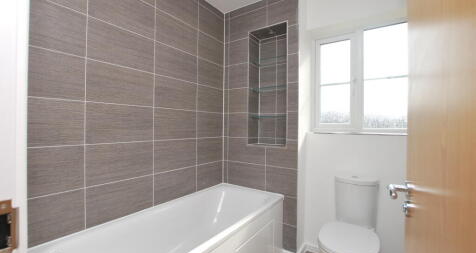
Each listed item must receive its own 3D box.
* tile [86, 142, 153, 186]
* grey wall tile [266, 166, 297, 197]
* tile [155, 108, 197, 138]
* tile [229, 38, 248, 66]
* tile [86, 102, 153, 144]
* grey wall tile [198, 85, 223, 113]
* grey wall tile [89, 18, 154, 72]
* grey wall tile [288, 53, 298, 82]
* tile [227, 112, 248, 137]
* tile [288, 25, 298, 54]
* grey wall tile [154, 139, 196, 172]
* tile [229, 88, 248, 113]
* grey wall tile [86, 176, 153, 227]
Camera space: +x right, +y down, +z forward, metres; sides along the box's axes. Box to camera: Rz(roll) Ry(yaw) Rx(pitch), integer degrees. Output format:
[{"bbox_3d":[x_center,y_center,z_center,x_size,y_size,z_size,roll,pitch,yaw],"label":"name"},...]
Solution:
[{"bbox_3d":[-0.765,0.231,1.324,0.010,0.247,0.417,0,0,37],"label":"tile"},{"bbox_3d":[0.395,0.501,1.810,0.296,0.248,0.010,0,0,32],"label":"grey wall tile"},{"bbox_3d":[-0.518,-0.014,1.703,0.012,0.257,0.432,0,0,37],"label":"tile"},{"bbox_3d":[0.011,-0.779,2.085,0.237,0.257,0.012,0,0,31],"label":"tile"},{"bbox_3d":[-0.766,-0.017,1.337,0.010,0.248,0.424,0,0,37],"label":"tile"},{"bbox_3d":[-0.268,-0.262,2.008,0.010,0.248,0.378,0,0,37],"label":"grey wall tile"},{"bbox_3d":[-0.761,-0.522,1.339,0.010,0.248,0.424,0,0,37],"label":"grey wall tile"},{"bbox_3d":[0.479,-0.506,1.736,0.092,0.247,0.010,0,0,31],"label":"grey wall tile"},{"bbox_3d":[0.004,-0.008,2.082,0.237,0.257,0.012,0,0,31],"label":"tile"},{"bbox_3d":[0.500,-0.775,1.788,0.091,0.257,0.012,0,0,31],"label":"tile"},{"bbox_3d":[-0.510,0.234,1.658,0.010,0.247,0.417,0,0,37],"label":"grey wall tile"},{"bbox_3d":[0.003,-0.260,2.024,0.233,0.247,0.010,0,0,31],"label":"tile"},{"bbox_3d":[-0.767,0.480,1.323,0.010,0.247,0.417,0,0,37],"label":"grey wall tile"}]

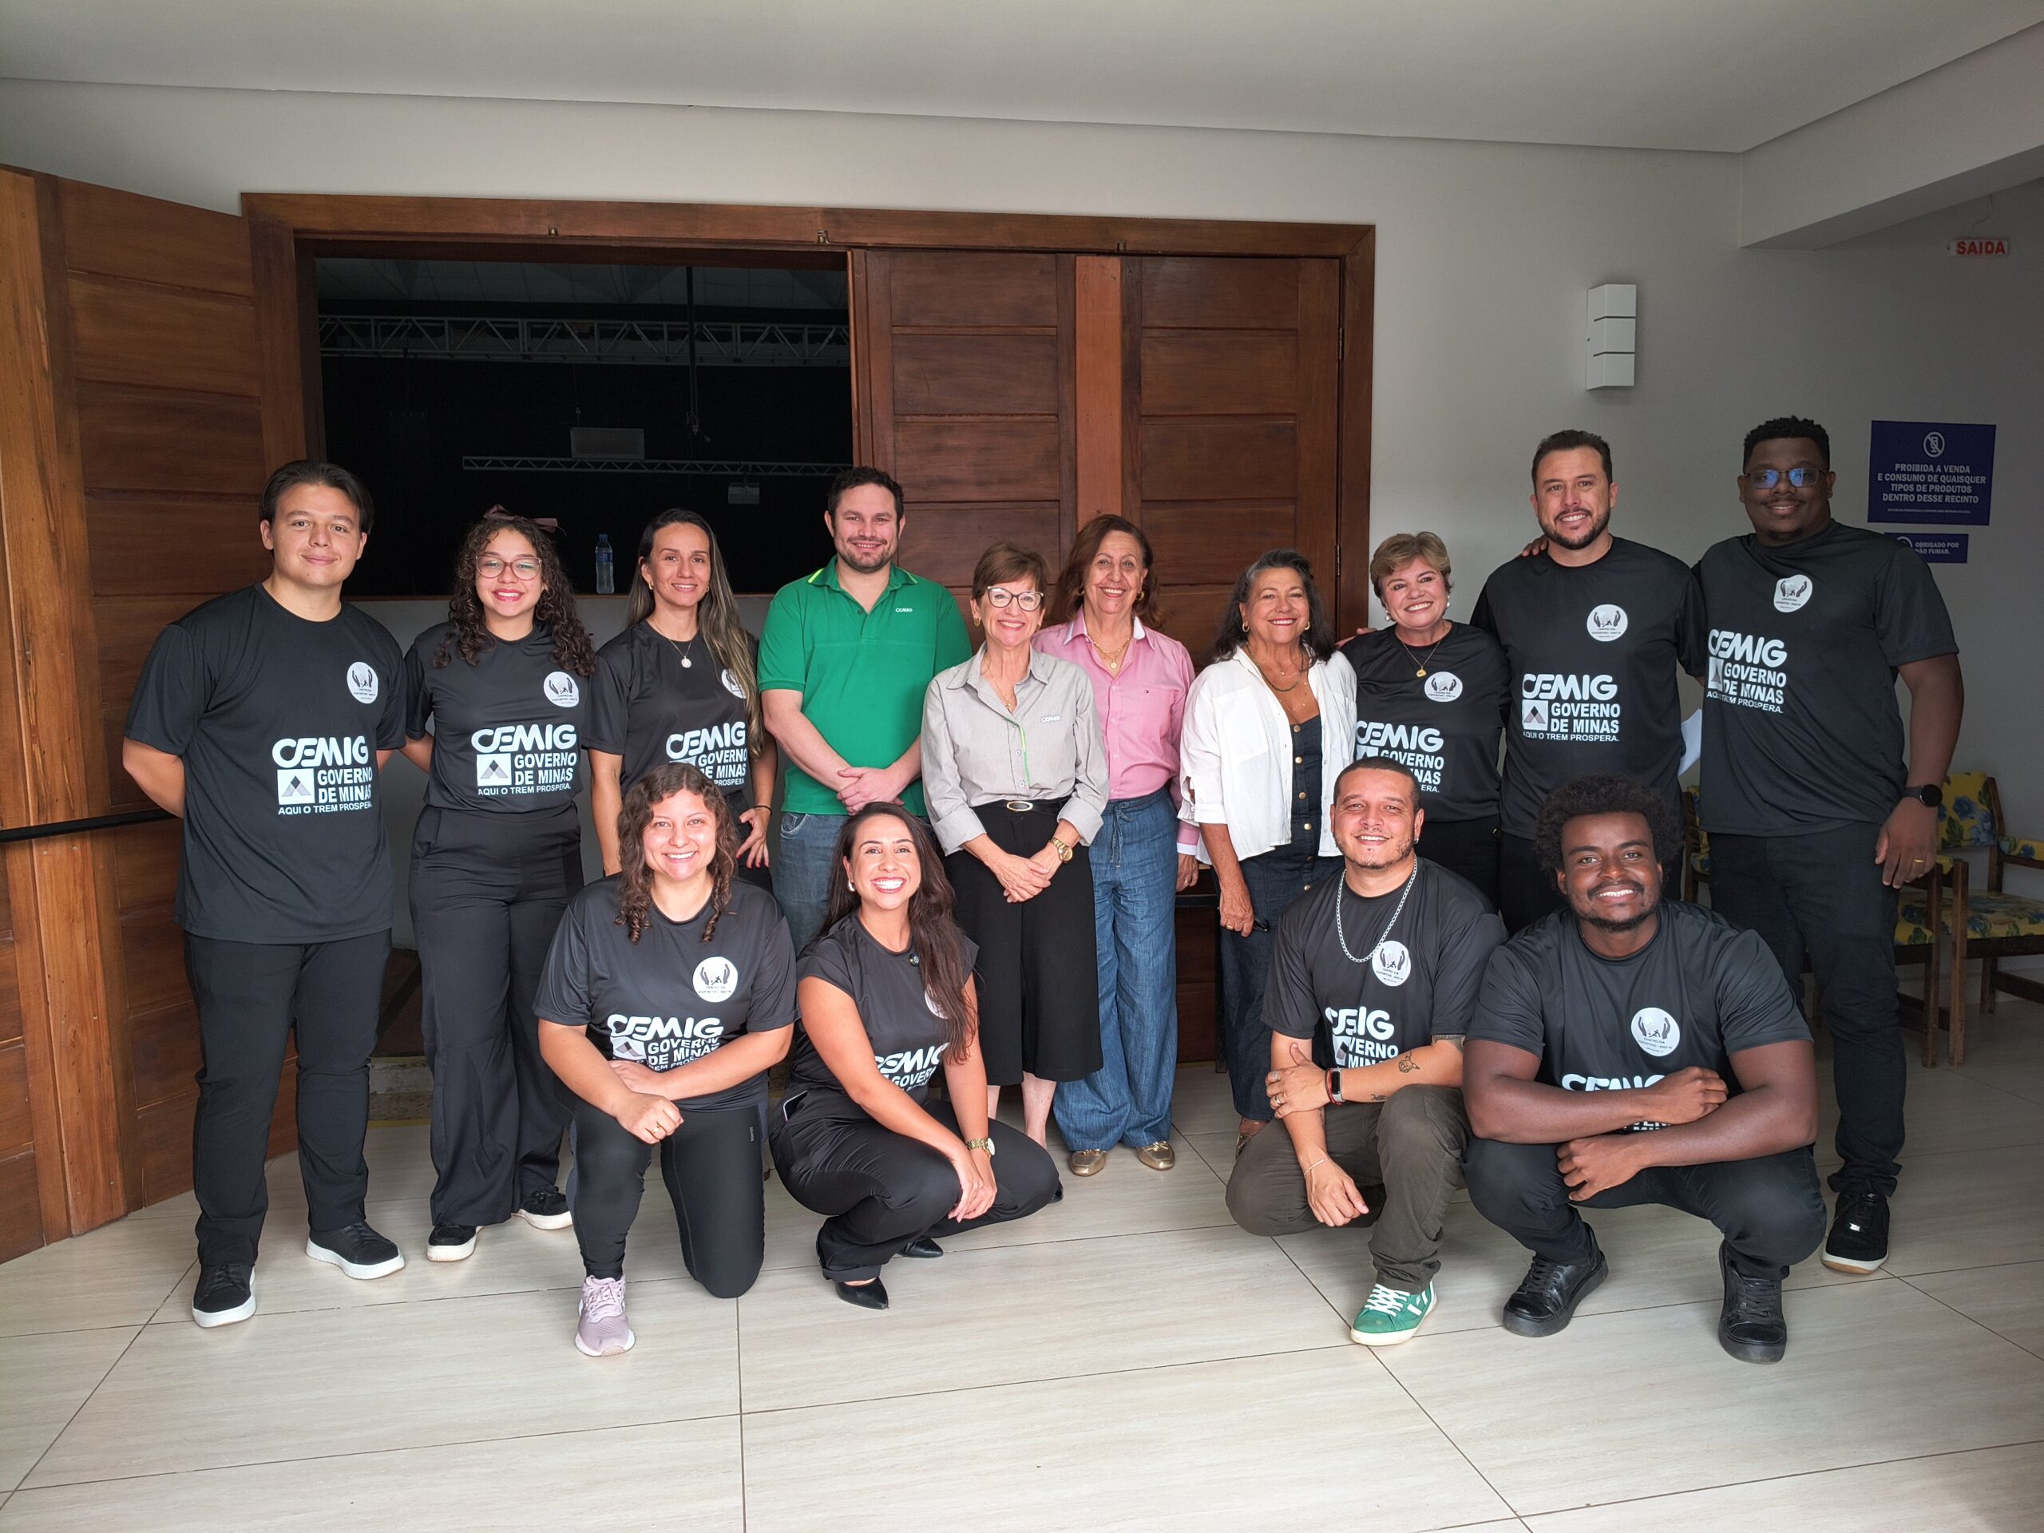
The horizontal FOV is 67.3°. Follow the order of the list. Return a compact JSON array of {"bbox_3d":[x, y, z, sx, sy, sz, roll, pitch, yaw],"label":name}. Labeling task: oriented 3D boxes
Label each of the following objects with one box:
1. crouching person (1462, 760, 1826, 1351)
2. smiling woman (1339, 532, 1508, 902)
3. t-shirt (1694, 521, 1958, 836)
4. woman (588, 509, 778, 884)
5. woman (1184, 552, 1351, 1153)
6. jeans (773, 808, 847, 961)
[{"bbox_3d":[1.241,0.537,3.080,0.670,1.100,0.620,1,7,18],"label":"crouching person"},{"bbox_3d":[0.977,0.222,3.720,0.470,1.585,0.340,2,7,20],"label":"smiling woman"},{"bbox_3d":[1.760,-0.178,3.360,0.560,0.680,0.340,4,8,38],"label":"t-shirt"},{"bbox_3d":[-0.832,0.210,3.780,0.460,1.650,0.340,-5,8,-30],"label":"woman"},{"bbox_3d":[0.661,0.221,4.106,0.460,1.590,0.370,-1,6,-3],"label":"woman"},{"bbox_3d":[-0.406,0.535,4.007,0.410,0.950,0.280,-1,6,-6],"label":"jeans"}]

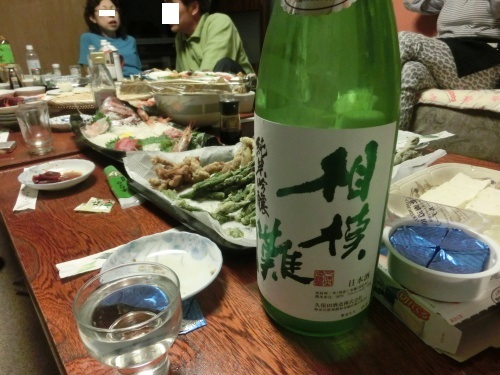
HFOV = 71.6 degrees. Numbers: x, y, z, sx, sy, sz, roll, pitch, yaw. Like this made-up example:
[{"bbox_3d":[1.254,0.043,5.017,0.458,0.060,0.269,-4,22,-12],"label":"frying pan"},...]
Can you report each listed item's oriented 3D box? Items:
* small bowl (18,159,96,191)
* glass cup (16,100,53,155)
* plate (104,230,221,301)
[{"bbox_3d":[-0.320,-0.017,0.584,0.116,0.022,0.116,-1,24,0],"label":"small bowl"},{"bbox_3d":[-0.457,-0.128,0.739,0.057,0.101,0.057,-1,24,0],"label":"glass cup"},{"bbox_3d":[-0.086,0.085,0.348,0.117,0.022,0.117,-1,24,0],"label":"plate"}]

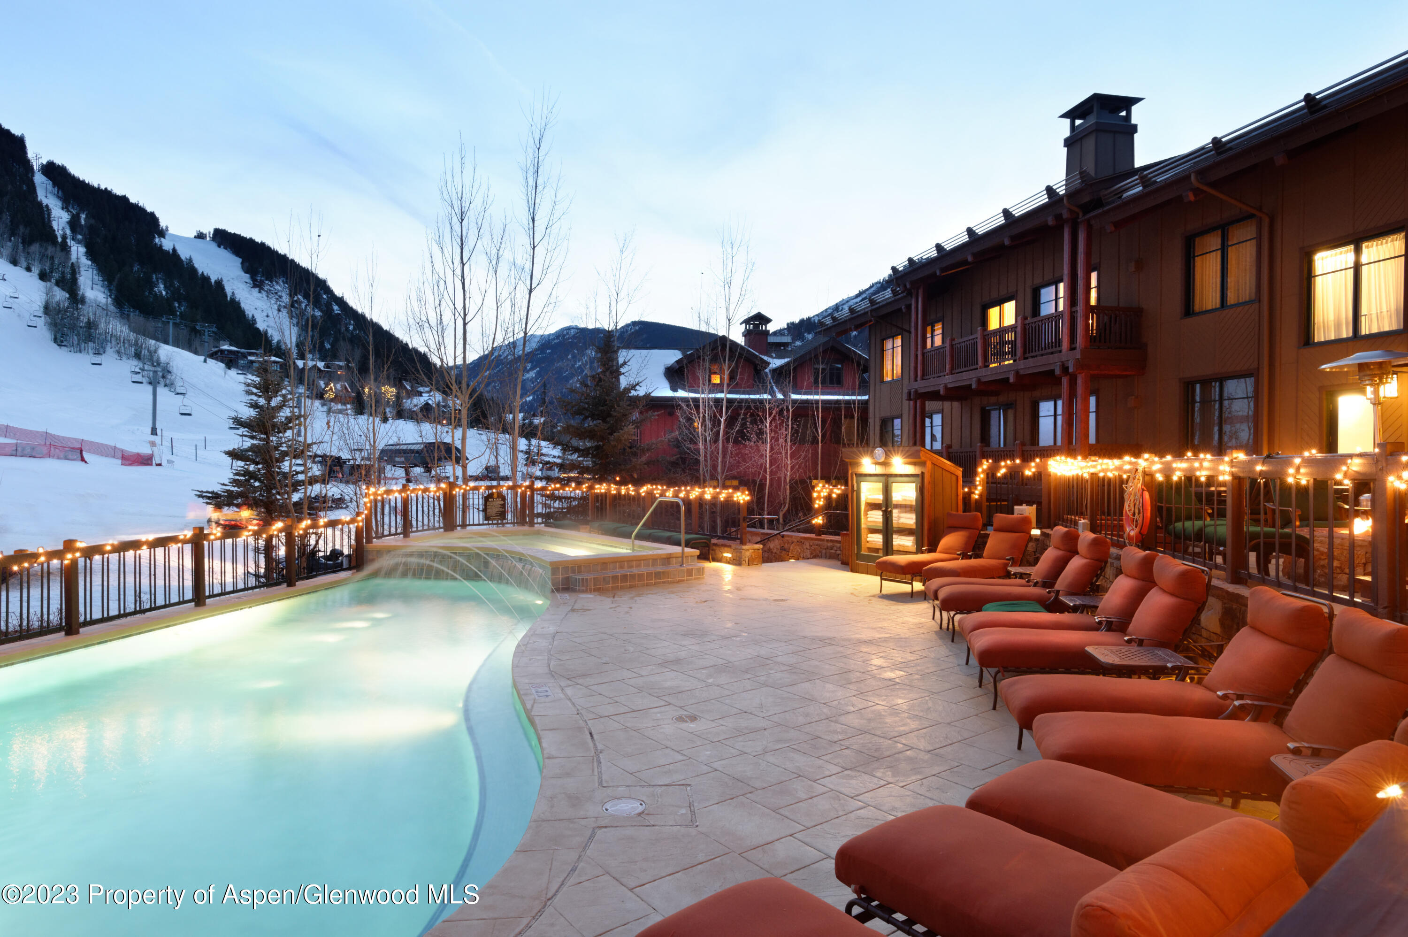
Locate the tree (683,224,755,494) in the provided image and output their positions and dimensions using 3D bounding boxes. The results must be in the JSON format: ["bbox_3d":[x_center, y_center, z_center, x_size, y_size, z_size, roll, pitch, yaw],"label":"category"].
[{"bbox_3d":[0.343,-1.931,19.500,1.850,8.262,1.850,0,0,0],"label":"tree"}]

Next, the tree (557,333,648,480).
[{"bbox_3d":[-2.649,-0.843,20.800,2.800,5.687,2.800,0,0,0],"label":"tree"}]

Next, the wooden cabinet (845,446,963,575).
[{"bbox_3d":[3.410,0.765,13.500,1.150,2.170,1.620,0,0,-37],"label":"wooden cabinet"}]

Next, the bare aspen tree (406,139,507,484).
[{"bbox_3d":[-6.413,-3.219,20.300,2.600,10.638,2.600,0,0,0],"label":"bare aspen tree"}]

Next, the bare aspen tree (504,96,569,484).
[{"bbox_3d":[-4.550,-3.990,21.200,1.850,12.180,1.850,0,0,0],"label":"bare aspen tree"}]

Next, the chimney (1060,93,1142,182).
[{"bbox_3d":[11.640,-9.200,22.900,1.600,2.600,1.500,0,0,-14],"label":"chimney"}]

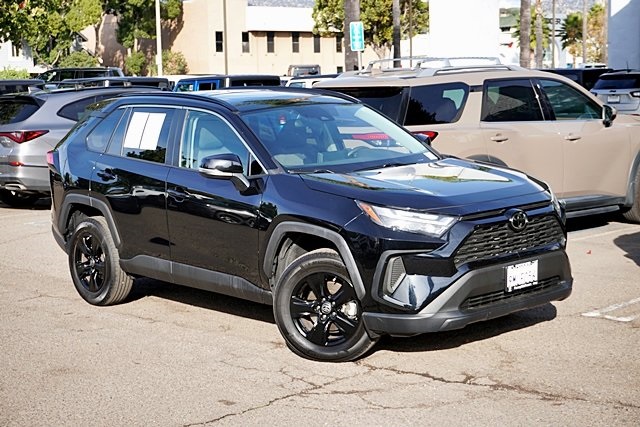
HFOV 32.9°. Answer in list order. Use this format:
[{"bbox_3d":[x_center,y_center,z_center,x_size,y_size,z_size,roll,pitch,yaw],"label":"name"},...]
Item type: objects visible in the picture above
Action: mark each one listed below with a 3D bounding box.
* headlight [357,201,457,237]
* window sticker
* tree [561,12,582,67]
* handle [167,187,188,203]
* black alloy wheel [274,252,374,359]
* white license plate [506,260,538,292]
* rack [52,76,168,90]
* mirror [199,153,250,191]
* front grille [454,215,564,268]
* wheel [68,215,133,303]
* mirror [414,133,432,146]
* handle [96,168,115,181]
[{"bbox_3d":[0.526,0.032,6.478,0.430,0.210,0.480,-8,10,-42],"label":"headlight"},{"bbox_3d":[-1.342,-0.630,8.302,0.010,0.285,0.435,19,-9,-42],"label":"window sticker"},{"bbox_3d":[16.768,-10.468,72.355,2.000,5.800,2.000,-1,7,0],"label":"tree"},{"bbox_3d":[-1.027,-0.141,7.827,0.055,0.075,0.220,-8,10,-42],"label":"handle"},{"bbox_3d":[0.080,0.574,6.893,0.725,0.725,0.235,1,8,23],"label":"black alloy wheel"},{"bbox_3d":[1.259,0.387,6.731,0.310,0.158,0.020,-8,10,-42],"label":"white license plate"},{"bbox_3d":[-3.498,-1.924,16.630,1.950,0.150,1.150,-8,9,-40],"label":"rack"},{"bbox_3d":[-0.642,-0.282,7.289,0.240,0.250,0.200,-8,10,-42],"label":"mirror"},{"bbox_3d":[1.215,0.153,6.744,1.040,0.260,0.130,-8,10,-42],"label":"front grille"},{"bbox_3d":[-1.763,0.381,8.858,0.230,0.720,0.720,-8,10,-42],"label":"wheel"},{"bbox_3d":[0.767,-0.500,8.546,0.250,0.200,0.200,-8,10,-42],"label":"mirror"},{"bbox_3d":[-1.663,-0.299,8.475,0.060,0.055,0.230,-8,10,-42],"label":"handle"}]

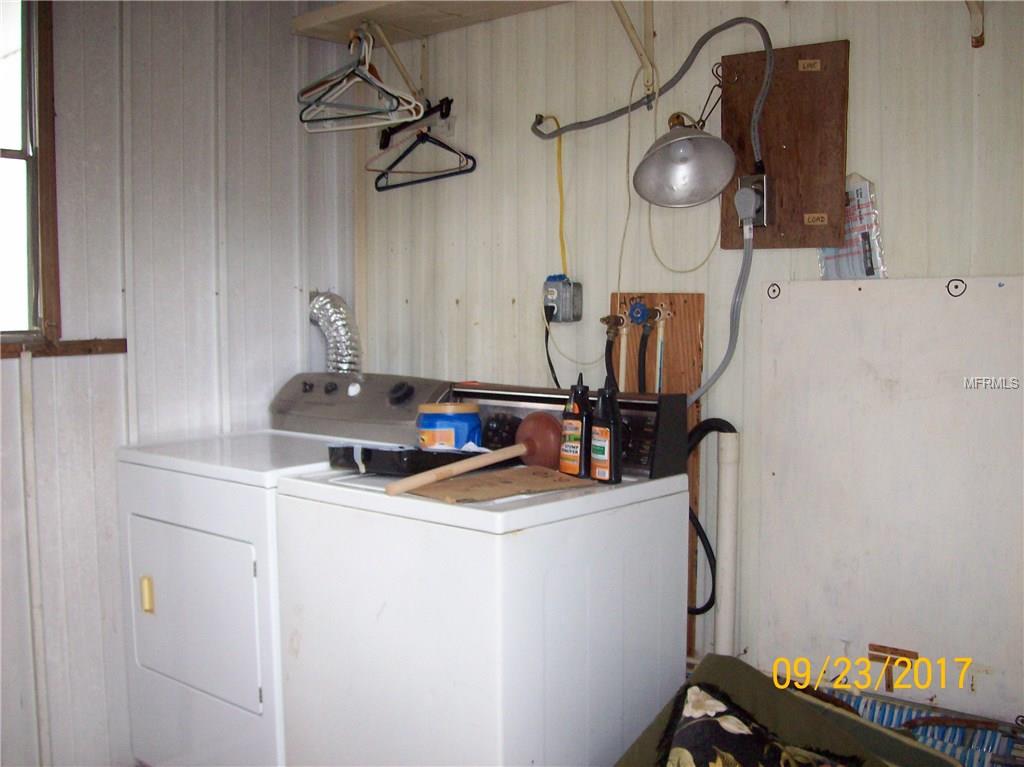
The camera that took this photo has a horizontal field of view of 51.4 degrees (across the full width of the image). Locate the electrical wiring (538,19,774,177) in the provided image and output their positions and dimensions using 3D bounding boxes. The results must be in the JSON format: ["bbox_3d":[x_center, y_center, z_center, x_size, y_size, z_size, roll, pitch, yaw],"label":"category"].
[{"bbox_3d":[0.328,-0.688,2.678,0.740,0.355,0.085,3,5,41],"label":"electrical wiring"}]

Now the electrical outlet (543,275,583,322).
[{"bbox_3d":[0.139,-0.229,2.870,0.055,0.122,0.095,3,5,41],"label":"electrical outlet"}]

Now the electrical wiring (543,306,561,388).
[{"bbox_3d":[0.100,-0.095,2.841,0.045,0.220,0.065,3,5,41],"label":"electrical wiring"}]

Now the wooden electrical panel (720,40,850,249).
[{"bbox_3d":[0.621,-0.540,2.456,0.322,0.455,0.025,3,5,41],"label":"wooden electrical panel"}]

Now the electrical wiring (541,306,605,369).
[{"bbox_3d":[0.161,-0.123,2.802,0.165,0.160,0.080,3,5,41],"label":"electrical wiring"}]

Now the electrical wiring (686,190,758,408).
[{"bbox_3d":[0.477,-0.193,2.497,0.215,0.502,0.110,3,5,41],"label":"electrical wiring"}]

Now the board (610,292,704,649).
[{"bbox_3d":[0.368,0.222,2.738,0.272,0.910,0.022,3,5,41],"label":"board"}]

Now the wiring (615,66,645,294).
[{"bbox_3d":[0.304,-0.515,2.708,0.080,0.565,0.040,3,5,41],"label":"wiring"}]

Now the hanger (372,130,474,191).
[{"bbox_3d":[-0.269,-0.675,3.189,0.430,0.175,0.040,3,5,41],"label":"hanger"}]

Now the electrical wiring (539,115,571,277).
[{"bbox_3d":[0.113,-0.513,2.884,0.140,0.443,0.070,3,5,41],"label":"electrical wiring"}]

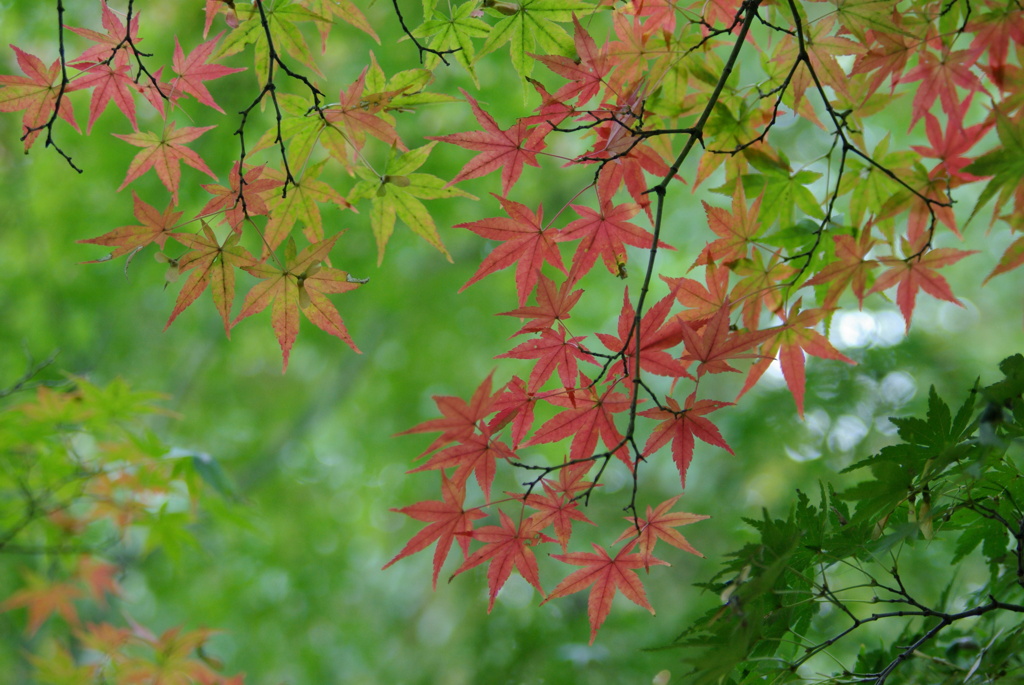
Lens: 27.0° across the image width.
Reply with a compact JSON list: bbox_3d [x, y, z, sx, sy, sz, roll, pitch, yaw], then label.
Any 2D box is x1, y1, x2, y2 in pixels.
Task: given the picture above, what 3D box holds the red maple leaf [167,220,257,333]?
[{"bbox_3d":[-0.162,-0.035,1.150,0.048,0.061,0.018,0,5,-15],"label":"red maple leaf"}]

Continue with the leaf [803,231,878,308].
[{"bbox_3d":[0.180,-0.040,1.170,0.041,0.042,0.018,0,5,20],"label":"leaf"}]

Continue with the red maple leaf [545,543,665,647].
[{"bbox_3d":[0.050,0.135,1.150,0.068,0.055,0.018,0,10,0],"label":"red maple leaf"}]

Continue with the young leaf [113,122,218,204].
[{"bbox_3d":[-0.200,-0.103,1.230,0.062,0.049,0.020,0,-10,0],"label":"young leaf"}]

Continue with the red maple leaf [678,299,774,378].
[{"bbox_3d":[0.119,-0.003,1.180,0.056,0.041,0.030,0,25,0],"label":"red maple leaf"}]

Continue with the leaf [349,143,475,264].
[{"bbox_3d":[-0.056,-0.078,1.200,0.075,0.071,0.025,0,-5,0],"label":"leaf"}]

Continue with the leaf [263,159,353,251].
[{"bbox_3d":[-0.119,-0.075,1.220,0.061,0.060,0.023,0,-5,0],"label":"leaf"}]

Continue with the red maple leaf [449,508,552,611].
[{"bbox_3d":[-0.006,0.117,1.150,0.054,0.053,0.018,0,10,0],"label":"red maple leaf"}]

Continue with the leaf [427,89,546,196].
[{"bbox_3d":[-0.014,-0.108,1.150,0.065,0.058,0.018,0,5,-15],"label":"leaf"}]

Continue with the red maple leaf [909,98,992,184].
[{"bbox_3d":[0.266,-0.123,1.290,0.052,0.053,0.022,0,10,0],"label":"red maple leaf"}]

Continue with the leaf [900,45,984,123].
[{"bbox_3d":[0.259,-0.152,1.280,0.054,0.054,0.020,0,0,0],"label":"leaf"}]

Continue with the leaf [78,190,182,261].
[{"bbox_3d":[-0.207,-0.064,1.160,0.057,0.038,0.018,0,25,0],"label":"leaf"}]

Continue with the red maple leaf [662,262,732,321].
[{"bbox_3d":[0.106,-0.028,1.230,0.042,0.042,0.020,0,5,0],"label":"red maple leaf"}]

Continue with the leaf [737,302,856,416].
[{"bbox_3d":[0.152,0.009,1.140,0.064,0.060,0.018,0,5,0],"label":"leaf"}]

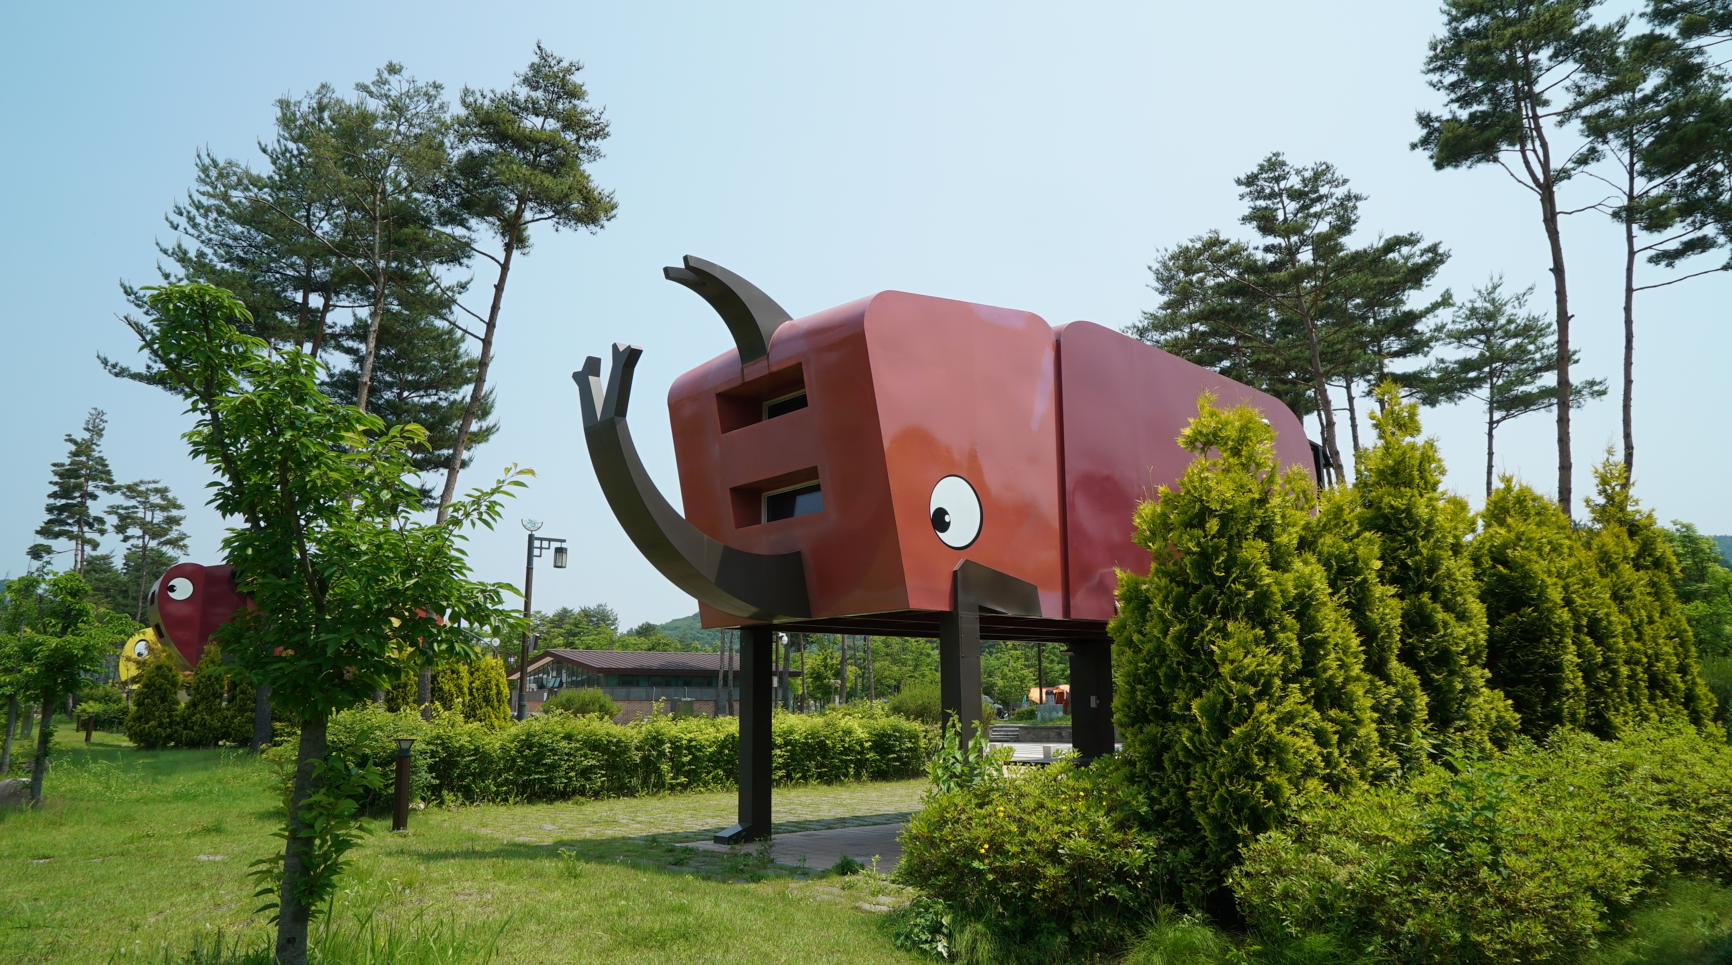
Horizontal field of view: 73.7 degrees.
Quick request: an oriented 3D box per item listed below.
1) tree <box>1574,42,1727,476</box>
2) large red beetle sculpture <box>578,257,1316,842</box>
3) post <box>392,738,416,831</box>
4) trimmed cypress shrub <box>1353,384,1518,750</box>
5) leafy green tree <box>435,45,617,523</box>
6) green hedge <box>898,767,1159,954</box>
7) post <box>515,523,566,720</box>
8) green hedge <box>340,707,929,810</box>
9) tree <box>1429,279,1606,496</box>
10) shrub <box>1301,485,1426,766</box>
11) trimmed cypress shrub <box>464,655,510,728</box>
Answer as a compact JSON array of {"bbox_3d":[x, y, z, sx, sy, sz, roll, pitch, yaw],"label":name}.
[{"bbox_3d":[17.272,-2.308,24.766,3.264,16.175,3.264,-8,-12,35],"label":"tree"},{"bbox_3d":[1.252,1.113,13.462,9.778,5.743,3.530,9,-14,-40],"label":"large red beetle sculpture"},{"bbox_3d":[-5.533,3.605,13.834,0.292,1.108,0.292,4,-12,-21],"label":"post"},{"bbox_3d":[4.841,1.216,10.138,1.385,4.290,1.385,-5,-11,25],"label":"trimmed cypress shrub"},{"bbox_3d":[-7.279,-1.925,23.715,3.838,15.415,3.838,3,-11,-17],"label":"leafy green tree"},{"bbox_3d":[1.007,2.264,7.049,1.643,1.080,1.500,-2,-11,8],"label":"green hedge"},{"bbox_3d":[-6.637,3.248,23.300,1.100,5.074,0.450,6,-12,-31],"label":"post"},{"bbox_3d":[-3.253,4.806,20.872,1.300,1.350,12.272,-11,-15,43],"label":"green hedge"},{"bbox_3d":[19.317,0.651,33.439,5.091,13.829,5.091,-7,-12,30],"label":"tree"},{"bbox_3d":[3.705,1.593,9.056,1.160,3.186,1.160,-4,-11,22],"label":"shrub"},{"bbox_3d":[-9.651,5.663,29.476,1.118,2.531,1.118,3,-11,-18],"label":"trimmed cypress shrub"}]

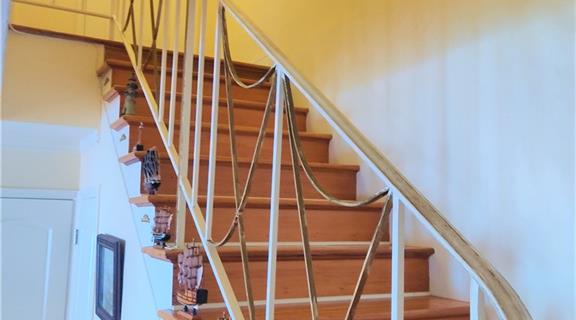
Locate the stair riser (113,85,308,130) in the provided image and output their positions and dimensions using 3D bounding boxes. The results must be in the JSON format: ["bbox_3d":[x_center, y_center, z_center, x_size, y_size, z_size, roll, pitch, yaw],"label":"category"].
[{"bbox_3d":[-0.376,-0.239,3.204,1.059,0.174,0.050,3,-6,-25],"label":"stair riser"}]

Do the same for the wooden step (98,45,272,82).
[{"bbox_3d":[-0.660,-0.558,3.840,1.059,0.184,0.275,3,-6,-25],"label":"wooden step"}]

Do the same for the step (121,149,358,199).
[{"bbox_3d":[-0.199,0.097,2.695,1.074,0.180,0.291,4,-6,-26],"label":"step"}]

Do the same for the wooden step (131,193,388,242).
[{"bbox_3d":[-0.086,0.256,2.440,1.074,0.180,0.291,4,-6,-26],"label":"wooden step"}]

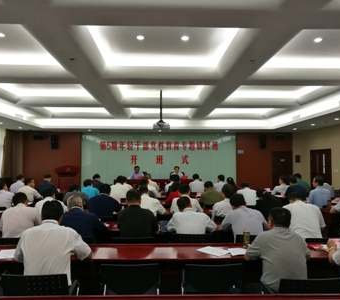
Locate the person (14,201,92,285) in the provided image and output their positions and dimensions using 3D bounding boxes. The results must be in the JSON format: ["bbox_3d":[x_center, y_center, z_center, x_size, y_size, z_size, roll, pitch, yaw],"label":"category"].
[{"bbox_3d":[-0.932,1.077,2.557,0.640,1.270,0.770,0,-2,1],"label":"person"}]

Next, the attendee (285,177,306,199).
[{"bbox_3d":[3.008,1.250,7.459,0.540,1.240,0.740,0,-2,-8],"label":"attendee"}]

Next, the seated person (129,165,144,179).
[{"bbox_3d":[-1.112,1.190,10.286,0.540,1.280,0.740,0,-2,-2],"label":"seated person"}]

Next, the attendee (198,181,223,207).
[{"bbox_3d":[0.756,1.157,5.750,0.520,1.200,0.750,0,-2,-2],"label":"attendee"}]

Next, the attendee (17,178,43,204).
[{"bbox_3d":[-2.580,1.132,5.750,0.520,1.250,0.750,-1,-2,16],"label":"attendee"}]

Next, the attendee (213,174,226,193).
[{"bbox_3d":[1.234,1.210,7.700,0.500,1.220,0.750,0,-2,-2],"label":"attendee"}]

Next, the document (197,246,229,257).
[{"bbox_3d":[0.419,0.974,3.023,0.200,0.008,0.295,2,-3,-43],"label":"document"}]

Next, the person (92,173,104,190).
[{"bbox_3d":[-2.008,1.322,8.584,0.480,1.290,0.700,0,-2,-2],"label":"person"}]

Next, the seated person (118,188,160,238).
[{"bbox_3d":[-0.377,1.063,3.620,0.540,1.250,0.750,0,-2,-2],"label":"seated person"}]

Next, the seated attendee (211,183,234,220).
[{"bbox_3d":[0.829,1.113,4.700,0.520,1.220,0.750,0,-2,-10],"label":"seated attendee"}]

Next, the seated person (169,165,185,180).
[{"bbox_3d":[0.215,1.111,9.600,0.520,1.240,0.720,0,-2,-2],"label":"seated person"}]

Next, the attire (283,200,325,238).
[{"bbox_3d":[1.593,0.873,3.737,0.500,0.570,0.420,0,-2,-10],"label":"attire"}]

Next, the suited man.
[{"bbox_3d":[-0.987,1.091,3.580,0.560,1.190,0.750,0,-2,8],"label":"suited man"}]

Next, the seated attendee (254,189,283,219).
[{"bbox_3d":[1.635,1.230,5.128,0.500,1.220,0.750,1,-2,-20],"label":"seated attendee"}]

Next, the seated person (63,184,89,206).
[{"bbox_3d":[-1.693,1.178,5.650,0.520,1.150,0.750,0,-2,-2],"label":"seated person"}]

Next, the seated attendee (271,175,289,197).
[{"bbox_3d":[3.105,1.341,8.688,0.500,1.260,0.720,1,-2,-20],"label":"seated attendee"}]

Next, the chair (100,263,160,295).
[{"bbox_3d":[-0.314,1.336,2.722,0.540,0.830,0.580,0,-2,-2],"label":"chair"}]

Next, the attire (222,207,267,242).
[{"bbox_3d":[0.836,0.965,3.550,0.580,0.660,0.480,0,-2,-2],"label":"attire"}]

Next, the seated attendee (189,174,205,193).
[{"bbox_3d":[0.713,1.289,8.522,0.500,1.230,0.720,0,-2,-2],"label":"seated attendee"}]

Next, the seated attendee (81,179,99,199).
[{"bbox_3d":[-1.832,1.273,7.265,0.500,1.180,0.720,0,-2,-2],"label":"seated attendee"}]

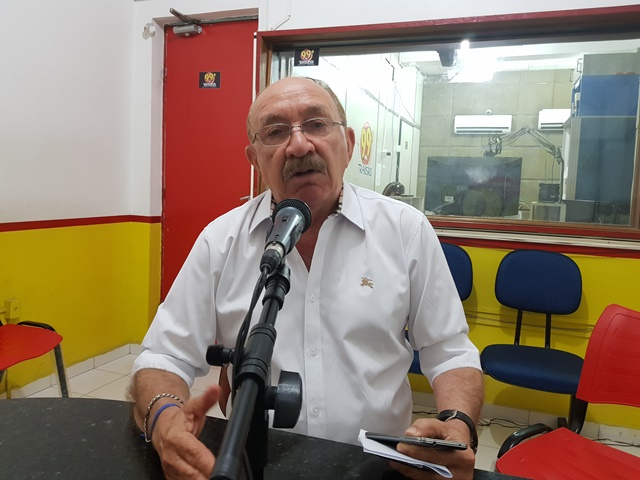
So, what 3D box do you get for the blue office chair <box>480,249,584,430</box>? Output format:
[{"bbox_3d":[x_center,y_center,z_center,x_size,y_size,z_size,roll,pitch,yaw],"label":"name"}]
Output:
[{"bbox_3d":[0.947,0.515,2.127,0.440,0.910,0.500,4,6,18],"label":"blue office chair"}]

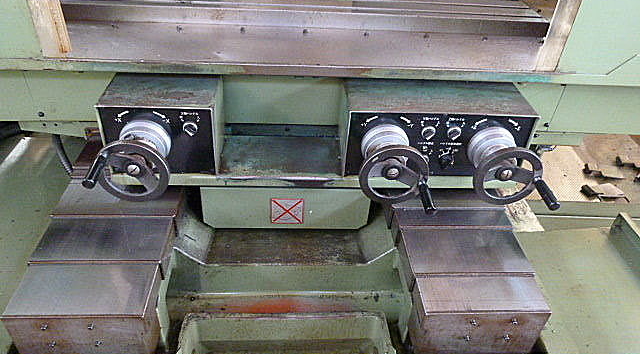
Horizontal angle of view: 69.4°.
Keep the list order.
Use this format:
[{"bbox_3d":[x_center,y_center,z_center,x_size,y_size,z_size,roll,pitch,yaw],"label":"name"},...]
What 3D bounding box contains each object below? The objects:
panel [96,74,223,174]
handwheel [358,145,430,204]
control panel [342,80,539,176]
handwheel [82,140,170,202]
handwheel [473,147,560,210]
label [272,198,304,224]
[{"bbox_3d":[-0.395,-0.139,1.204,0.264,0.194,0.184,1,37,-4],"label":"panel"},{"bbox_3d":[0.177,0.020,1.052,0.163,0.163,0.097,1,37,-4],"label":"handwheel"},{"bbox_3d":[0.301,-0.132,1.259,0.476,0.194,0.184,1,37,-4],"label":"control panel"},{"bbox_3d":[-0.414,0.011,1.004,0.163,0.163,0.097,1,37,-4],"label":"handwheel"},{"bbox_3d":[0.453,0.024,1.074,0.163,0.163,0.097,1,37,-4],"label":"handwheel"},{"bbox_3d":[-0.093,0.096,1.351,0.093,0.094,0.005,1,37,-4],"label":"label"}]

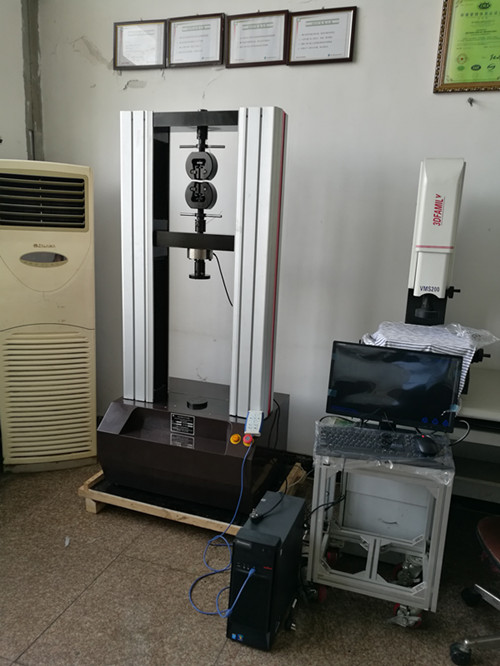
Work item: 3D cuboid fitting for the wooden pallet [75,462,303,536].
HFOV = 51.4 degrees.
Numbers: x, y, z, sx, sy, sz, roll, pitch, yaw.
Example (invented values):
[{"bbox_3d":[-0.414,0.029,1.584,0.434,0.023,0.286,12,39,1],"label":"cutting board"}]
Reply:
[{"bbox_3d":[-0.266,0.827,2.780,0.999,0.145,0.725,7,13,19],"label":"wooden pallet"}]

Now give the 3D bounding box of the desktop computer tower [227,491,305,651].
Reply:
[{"bbox_3d":[0.071,0.881,1.972,0.160,0.405,0.346,7,13,19],"label":"desktop computer tower"}]

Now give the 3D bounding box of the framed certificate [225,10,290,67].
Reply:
[{"bbox_3d":[0.040,-1.508,2.686,0.322,0.250,0.022,5,16,16],"label":"framed certificate"}]

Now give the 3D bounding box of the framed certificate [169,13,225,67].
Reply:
[{"bbox_3d":[-0.284,-1.549,2.773,0.320,0.241,0.022,4,16,16],"label":"framed certificate"}]

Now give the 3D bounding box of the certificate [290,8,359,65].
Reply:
[{"bbox_3d":[0.358,-1.475,2.599,0.325,0.239,0.022,4,18,16],"label":"certificate"}]

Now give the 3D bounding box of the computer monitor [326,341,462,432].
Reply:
[{"bbox_3d":[0.574,0.233,2.100,0.490,0.354,0.170,7,13,19],"label":"computer monitor"}]

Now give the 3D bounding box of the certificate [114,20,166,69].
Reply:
[{"bbox_3d":[-0.600,-1.577,2.861,0.319,0.241,0.022,6,17,15],"label":"certificate"}]

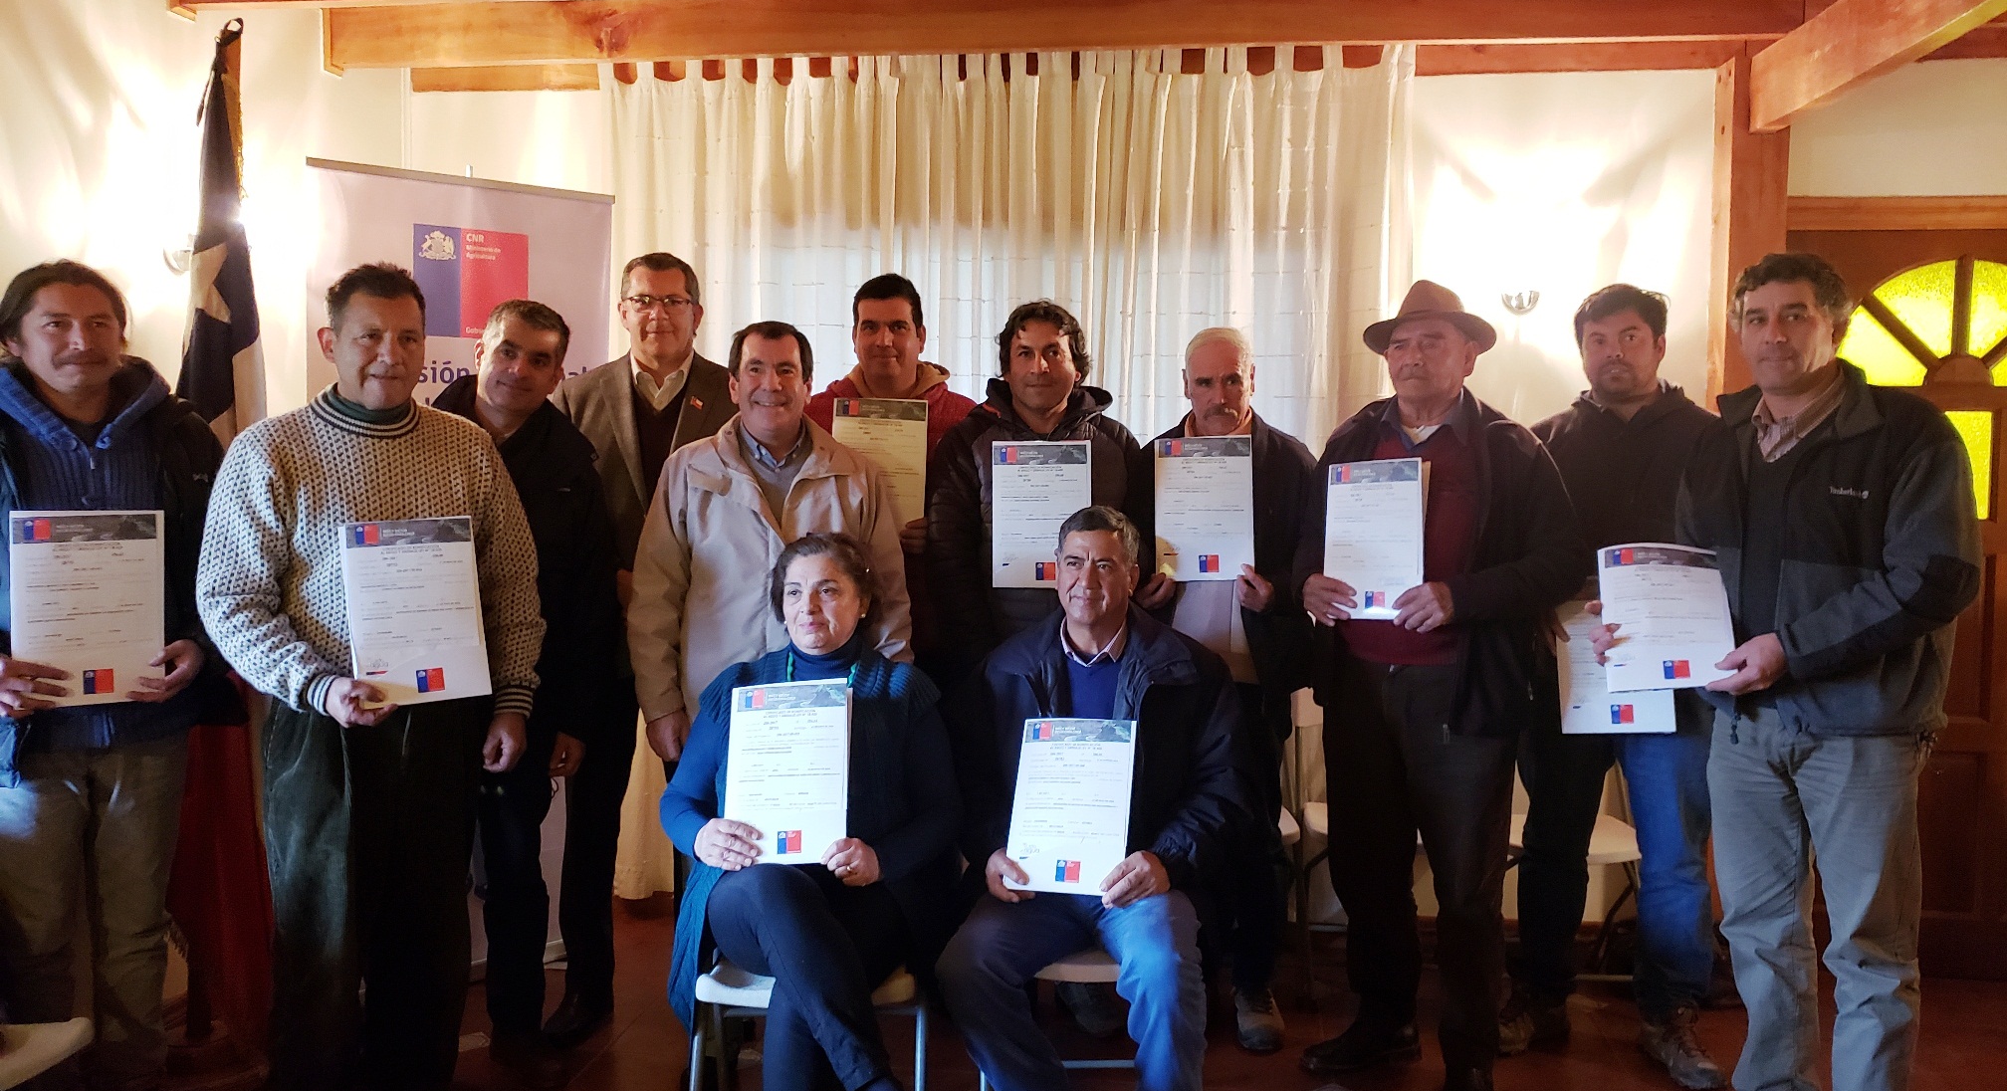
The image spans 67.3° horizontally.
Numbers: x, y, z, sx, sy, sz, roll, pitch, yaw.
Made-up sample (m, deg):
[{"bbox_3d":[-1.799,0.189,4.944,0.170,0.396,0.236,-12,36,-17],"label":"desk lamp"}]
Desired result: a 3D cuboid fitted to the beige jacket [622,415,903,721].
[{"bbox_3d":[-0.501,0.078,3.222,0.602,0.713,0.361,0,3,-9],"label":"beige jacket"}]

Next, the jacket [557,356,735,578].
[{"bbox_3d":[-0.817,-0.074,3.514,0.522,0.757,0.331,-1,3,-14],"label":"jacket"}]

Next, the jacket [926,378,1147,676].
[{"bbox_3d":[0.081,-0.030,3.607,0.542,0.744,0.381,0,3,1],"label":"jacket"}]

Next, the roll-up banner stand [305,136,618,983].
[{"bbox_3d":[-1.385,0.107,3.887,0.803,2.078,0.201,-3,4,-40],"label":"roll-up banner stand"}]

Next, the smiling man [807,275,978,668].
[{"bbox_3d":[-0.277,0.252,3.694,0.532,1.817,0.422,0,3,-5],"label":"smiling man"}]

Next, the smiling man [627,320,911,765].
[{"bbox_3d":[-0.498,0.348,3.237,0.602,1.676,0.422,0,3,-9],"label":"smiling man"}]

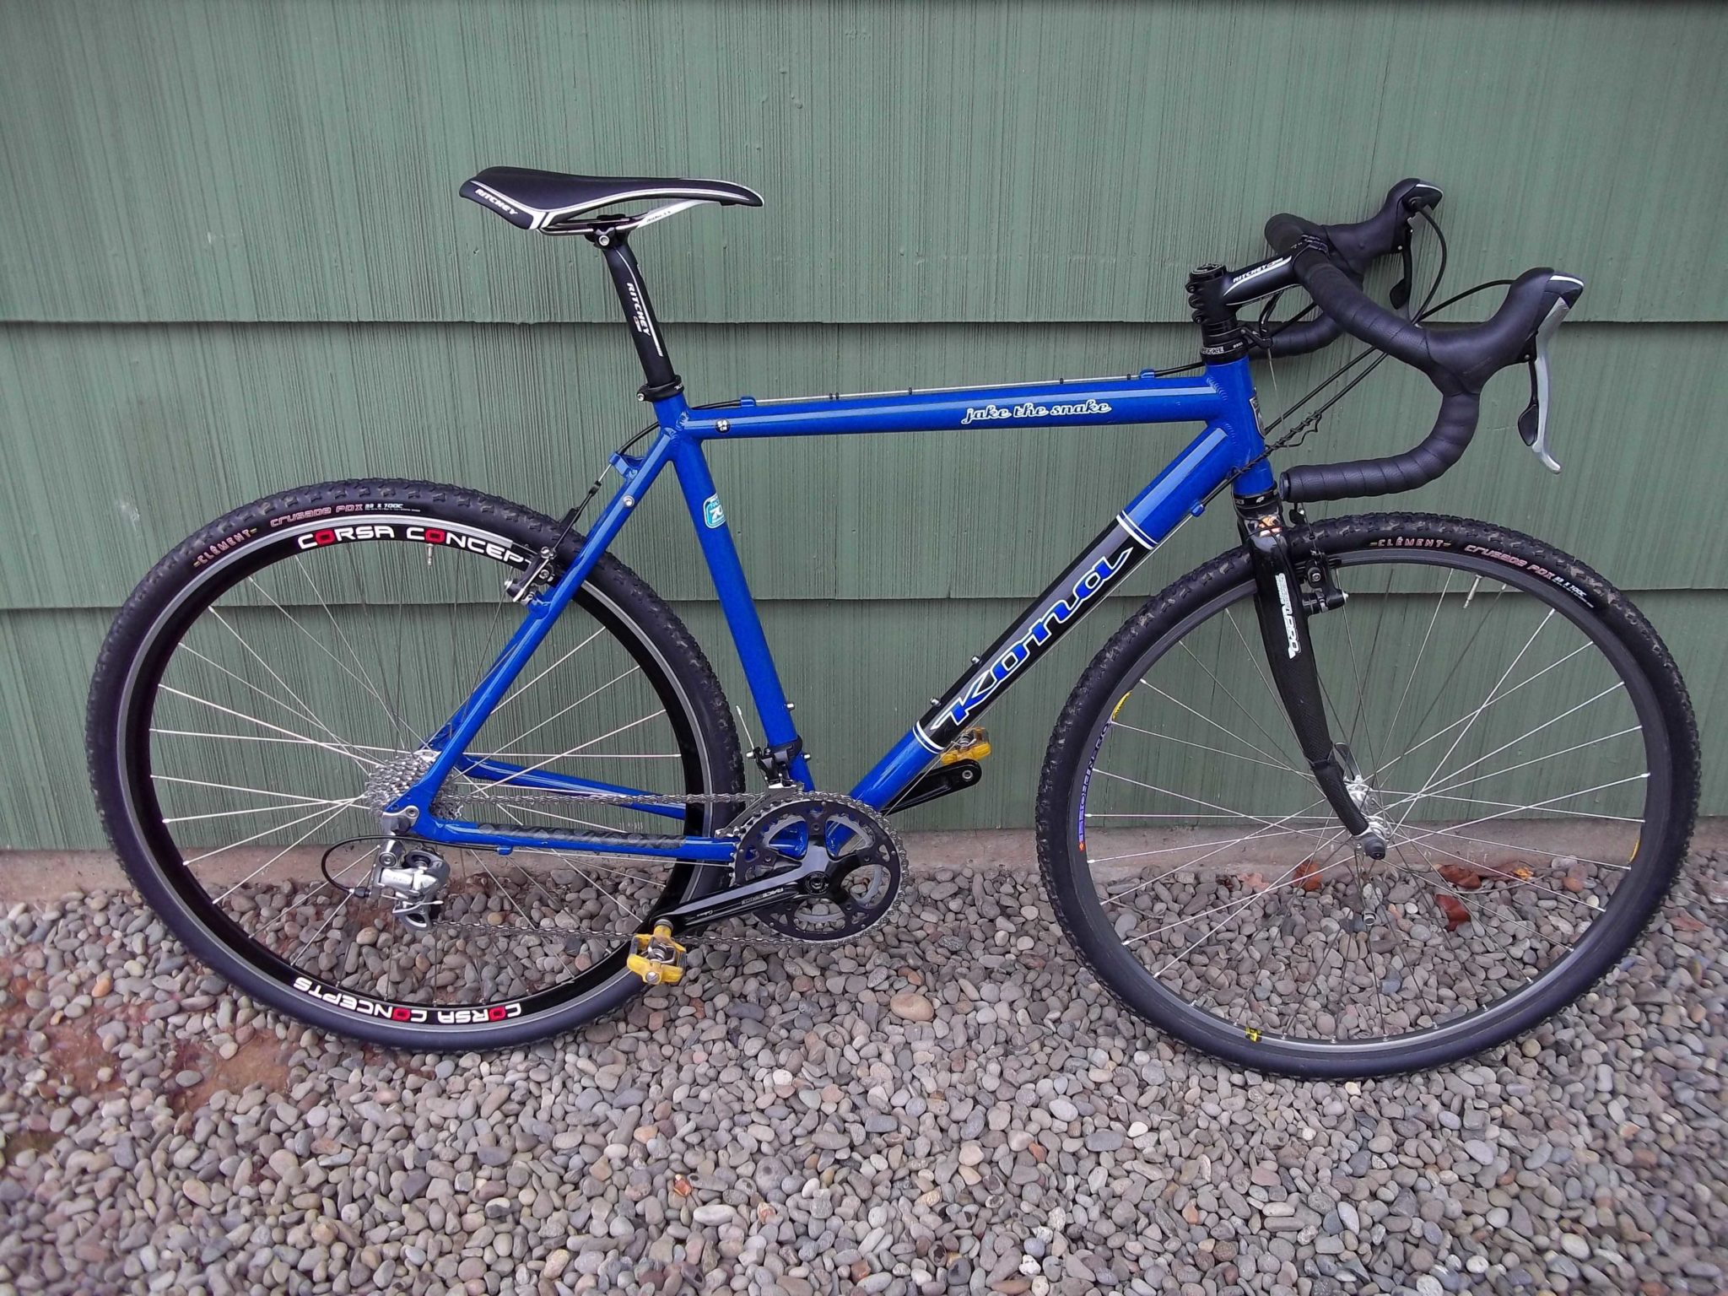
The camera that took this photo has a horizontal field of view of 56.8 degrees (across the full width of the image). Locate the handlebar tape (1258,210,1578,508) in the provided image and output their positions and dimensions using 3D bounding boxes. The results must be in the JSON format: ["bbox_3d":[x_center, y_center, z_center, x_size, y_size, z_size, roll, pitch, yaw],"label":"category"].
[{"bbox_3d":[0.472,-0.306,1.503,0.225,0.198,0.455,3,25,2],"label":"handlebar tape"}]

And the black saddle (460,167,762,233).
[{"bbox_3d":[-0.230,-0.407,1.458,0.277,0.055,0.135,2,25,0],"label":"black saddle"}]

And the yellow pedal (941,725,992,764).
[{"bbox_3d":[0.118,0.114,1.845,0.064,0.032,0.078,-11,24,5],"label":"yellow pedal"}]

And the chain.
[{"bbox_3d":[-0.230,0.234,1.694,0.535,0.193,0.020,2,25,0],"label":"chain"}]

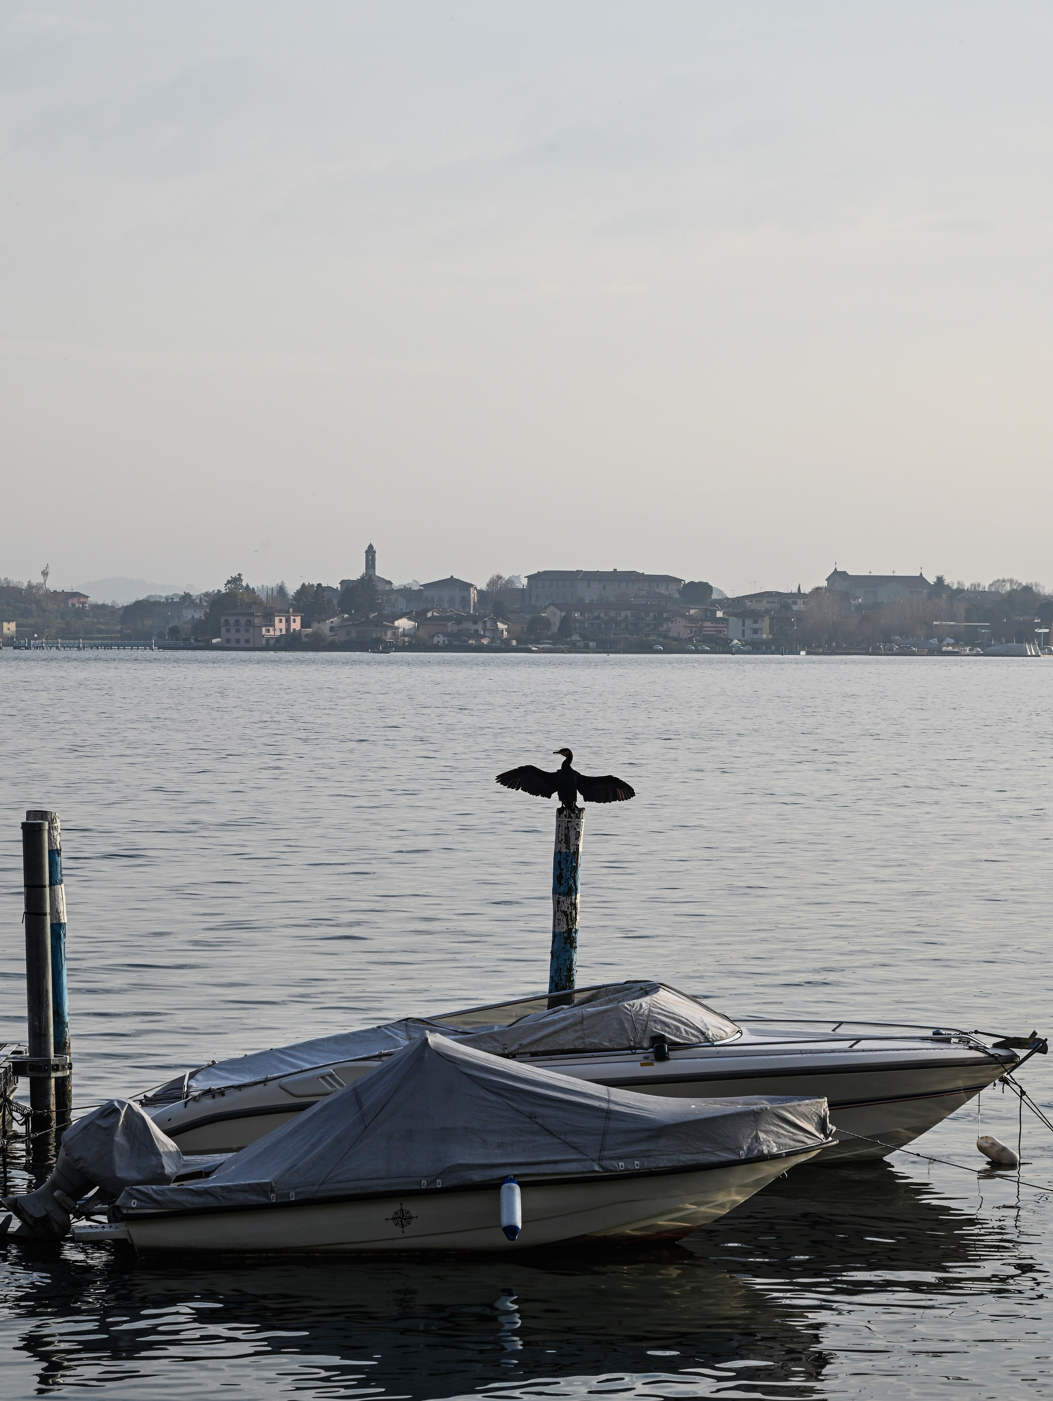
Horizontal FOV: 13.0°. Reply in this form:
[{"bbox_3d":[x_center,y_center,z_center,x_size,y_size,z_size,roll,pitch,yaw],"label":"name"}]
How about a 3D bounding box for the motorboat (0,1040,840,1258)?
[{"bbox_3d":[-0.700,3.090,32.300,5.800,1.500,1.950,0,1,-4],"label":"motorboat"}]

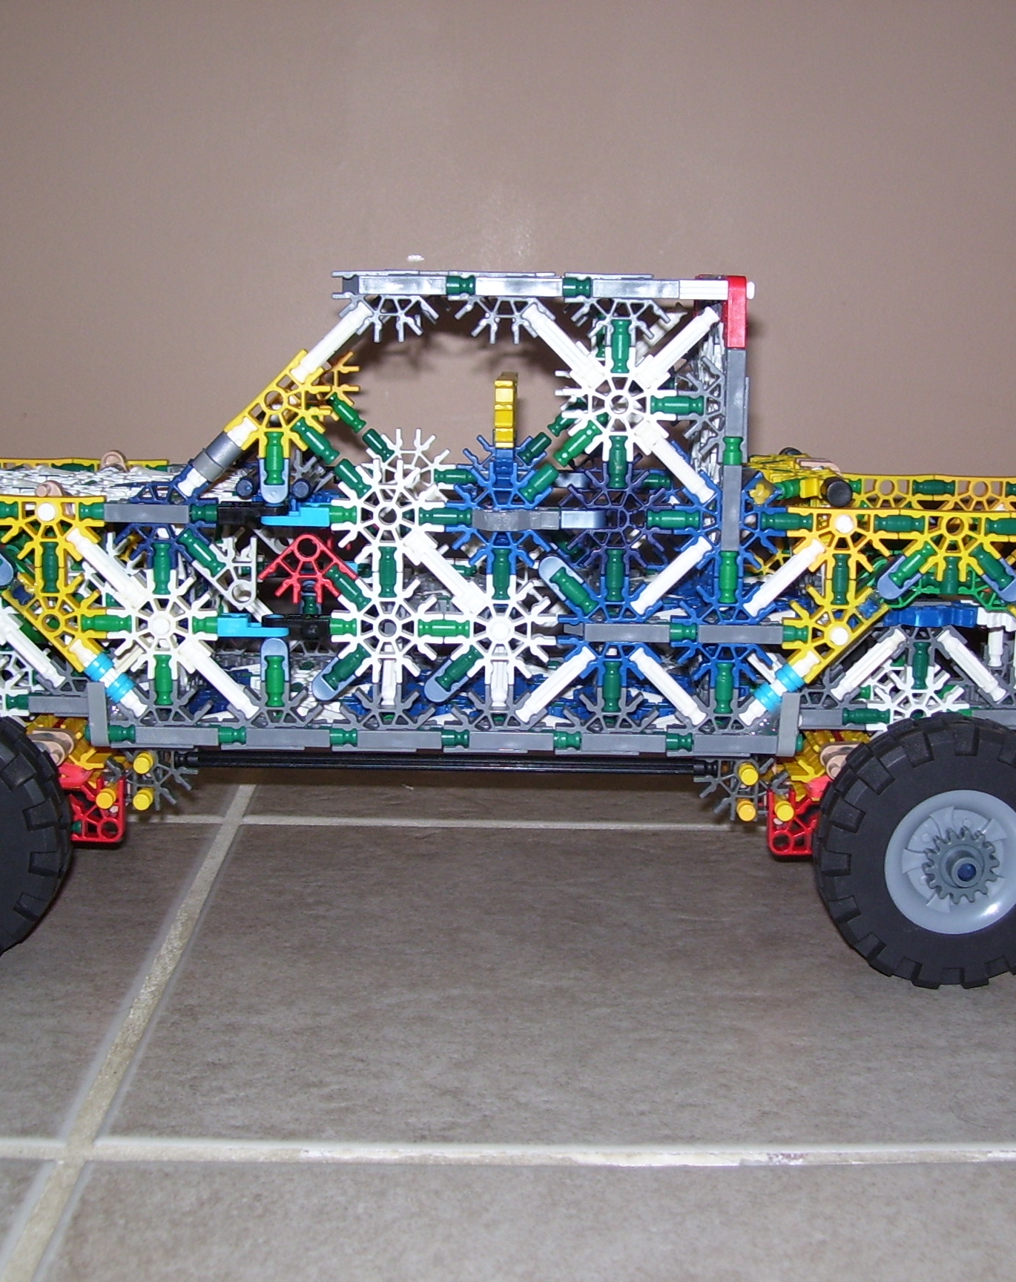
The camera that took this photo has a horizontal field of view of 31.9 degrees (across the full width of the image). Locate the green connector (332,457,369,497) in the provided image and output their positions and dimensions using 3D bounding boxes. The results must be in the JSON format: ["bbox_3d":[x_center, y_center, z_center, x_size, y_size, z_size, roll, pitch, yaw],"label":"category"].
[{"bbox_3d":[-0.051,-0.053,0.586,0.006,0.013,0.006,-43,8,8],"label":"green connector"}]

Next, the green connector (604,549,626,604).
[{"bbox_3d":[0.036,-0.022,0.592,0.006,0.017,0.006,1,11,0],"label":"green connector"}]

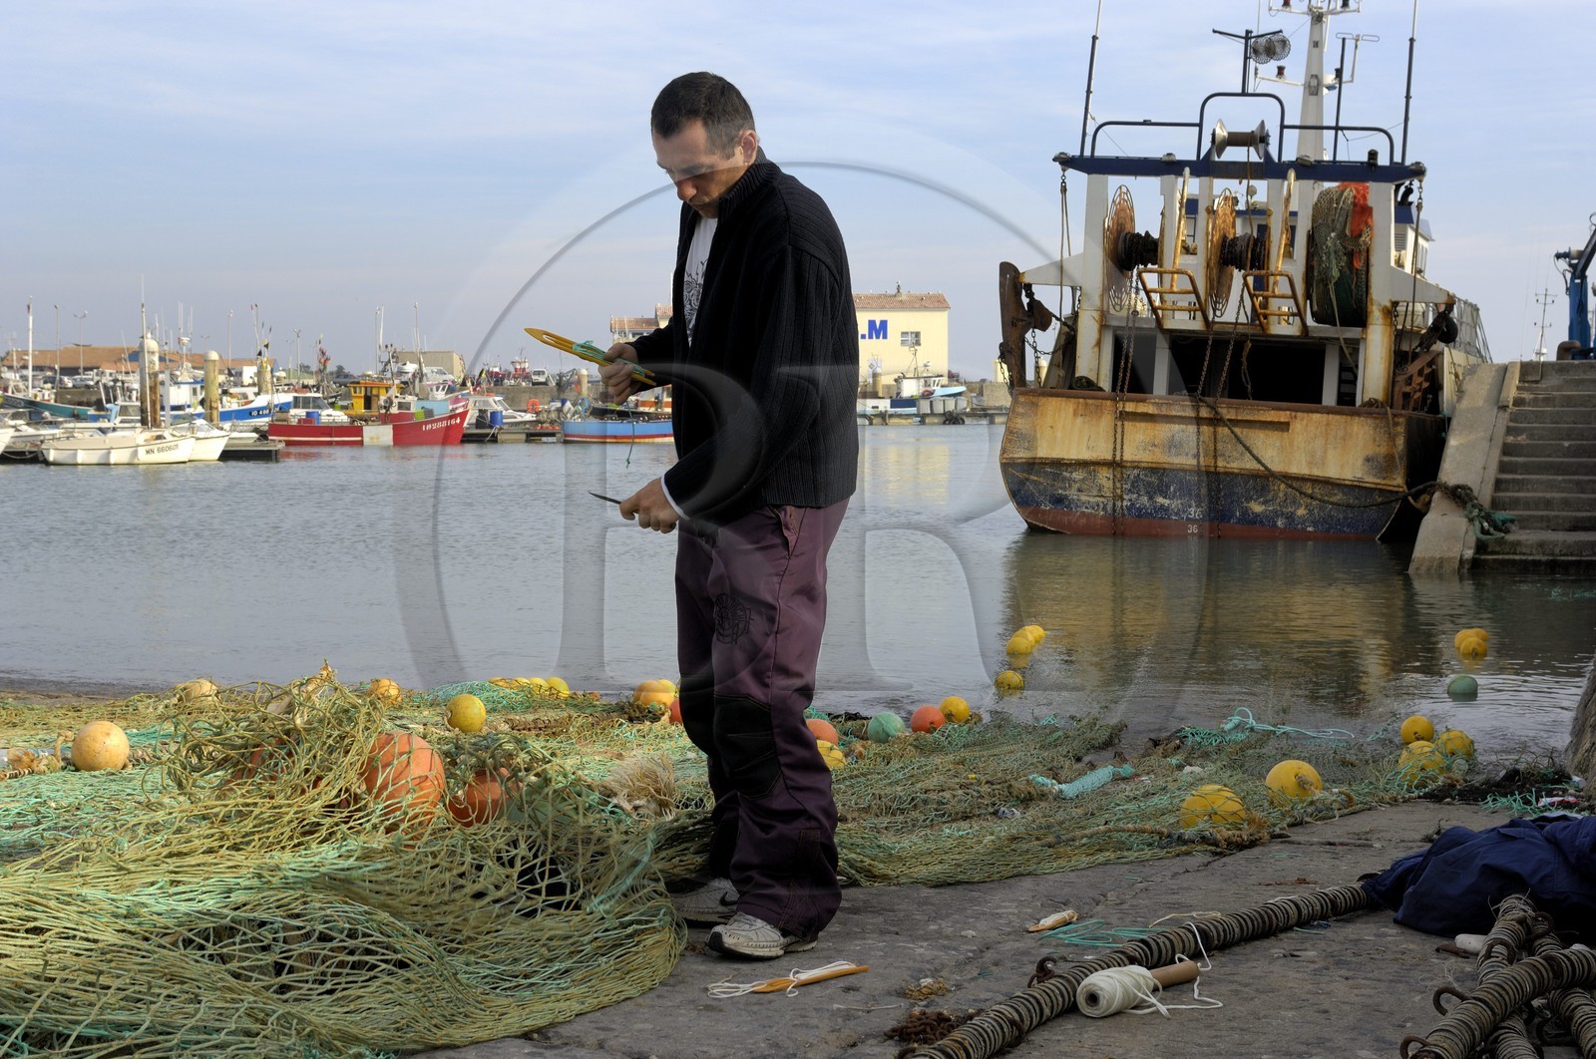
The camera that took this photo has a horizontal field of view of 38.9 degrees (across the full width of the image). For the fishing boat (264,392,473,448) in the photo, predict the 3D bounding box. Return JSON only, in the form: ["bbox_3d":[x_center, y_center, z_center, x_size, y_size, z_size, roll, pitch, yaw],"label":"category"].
[{"bbox_3d":[-17.360,-4.400,91.000,8.100,2.150,2.800,-1,3,-12],"label":"fishing boat"}]

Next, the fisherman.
[{"bbox_3d":[-0.140,-0.035,4.535,0.520,1.750,0.530,-2,4,-30],"label":"fisherman"}]

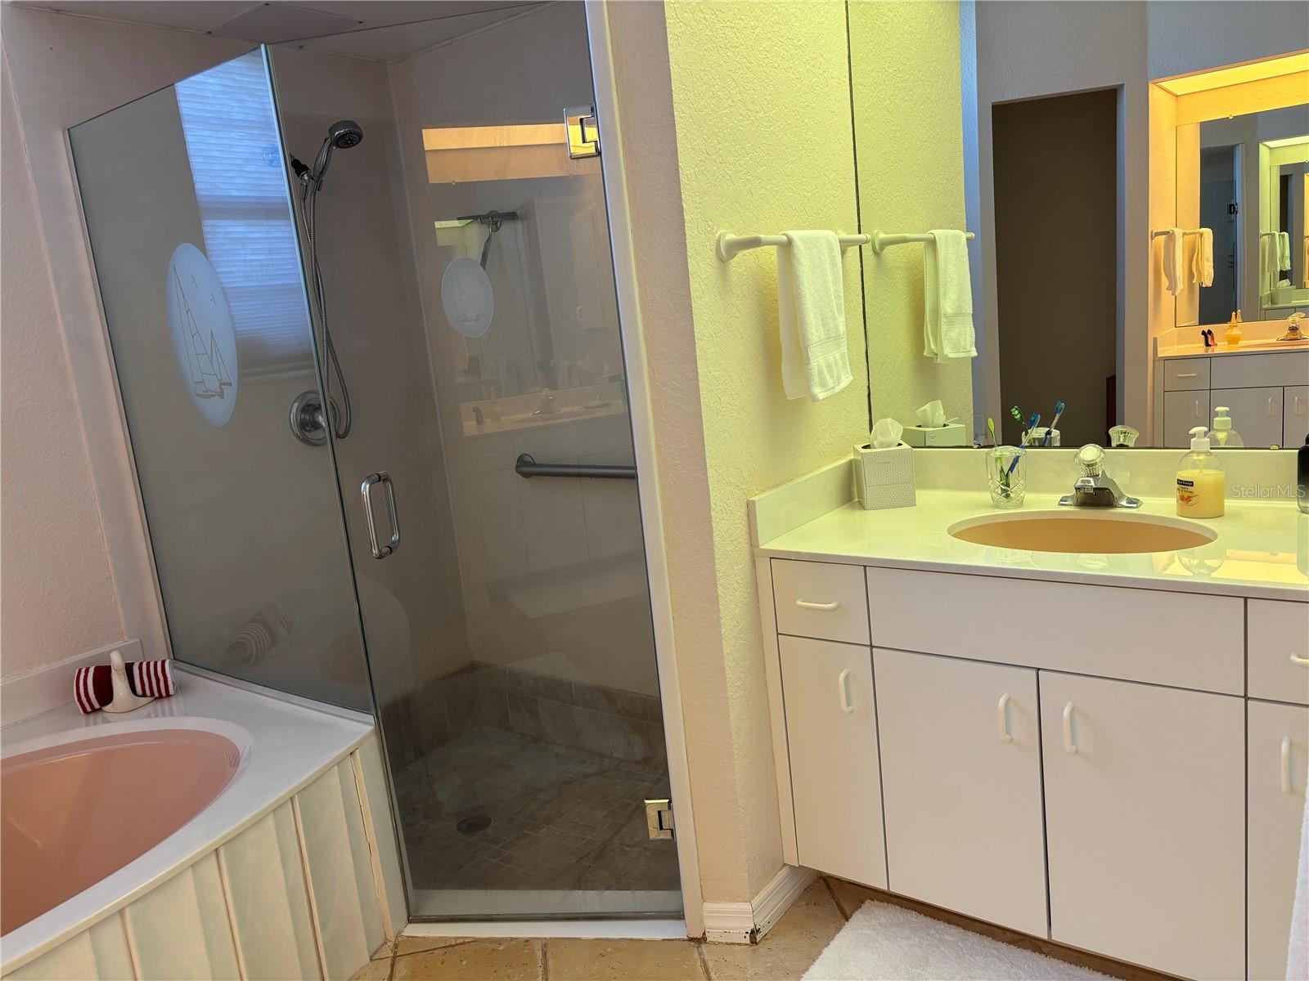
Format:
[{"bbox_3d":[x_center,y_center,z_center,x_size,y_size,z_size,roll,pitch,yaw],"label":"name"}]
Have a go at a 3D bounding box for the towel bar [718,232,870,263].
[{"bbox_3d":[0.300,-0.495,1.961,0.080,0.055,0.527,2,14,37],"label":"towel bar"}]

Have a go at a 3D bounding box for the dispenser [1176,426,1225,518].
[{"bbox_3d":[0.990,-0.036,1.784,0.062,0.161,0.077,-12,12,-28],"label":"dispenser"}]

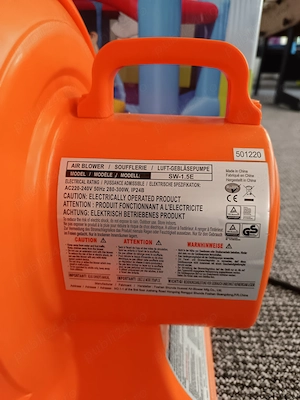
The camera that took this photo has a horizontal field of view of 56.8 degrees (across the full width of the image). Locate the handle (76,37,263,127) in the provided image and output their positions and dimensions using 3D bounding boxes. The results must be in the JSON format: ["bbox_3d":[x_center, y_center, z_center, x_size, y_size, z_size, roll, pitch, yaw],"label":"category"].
[{"bbox_3d":[0.015,-0.097,0.226,0.149,0.059,0.028,2,26,4],"label":"handle"}]

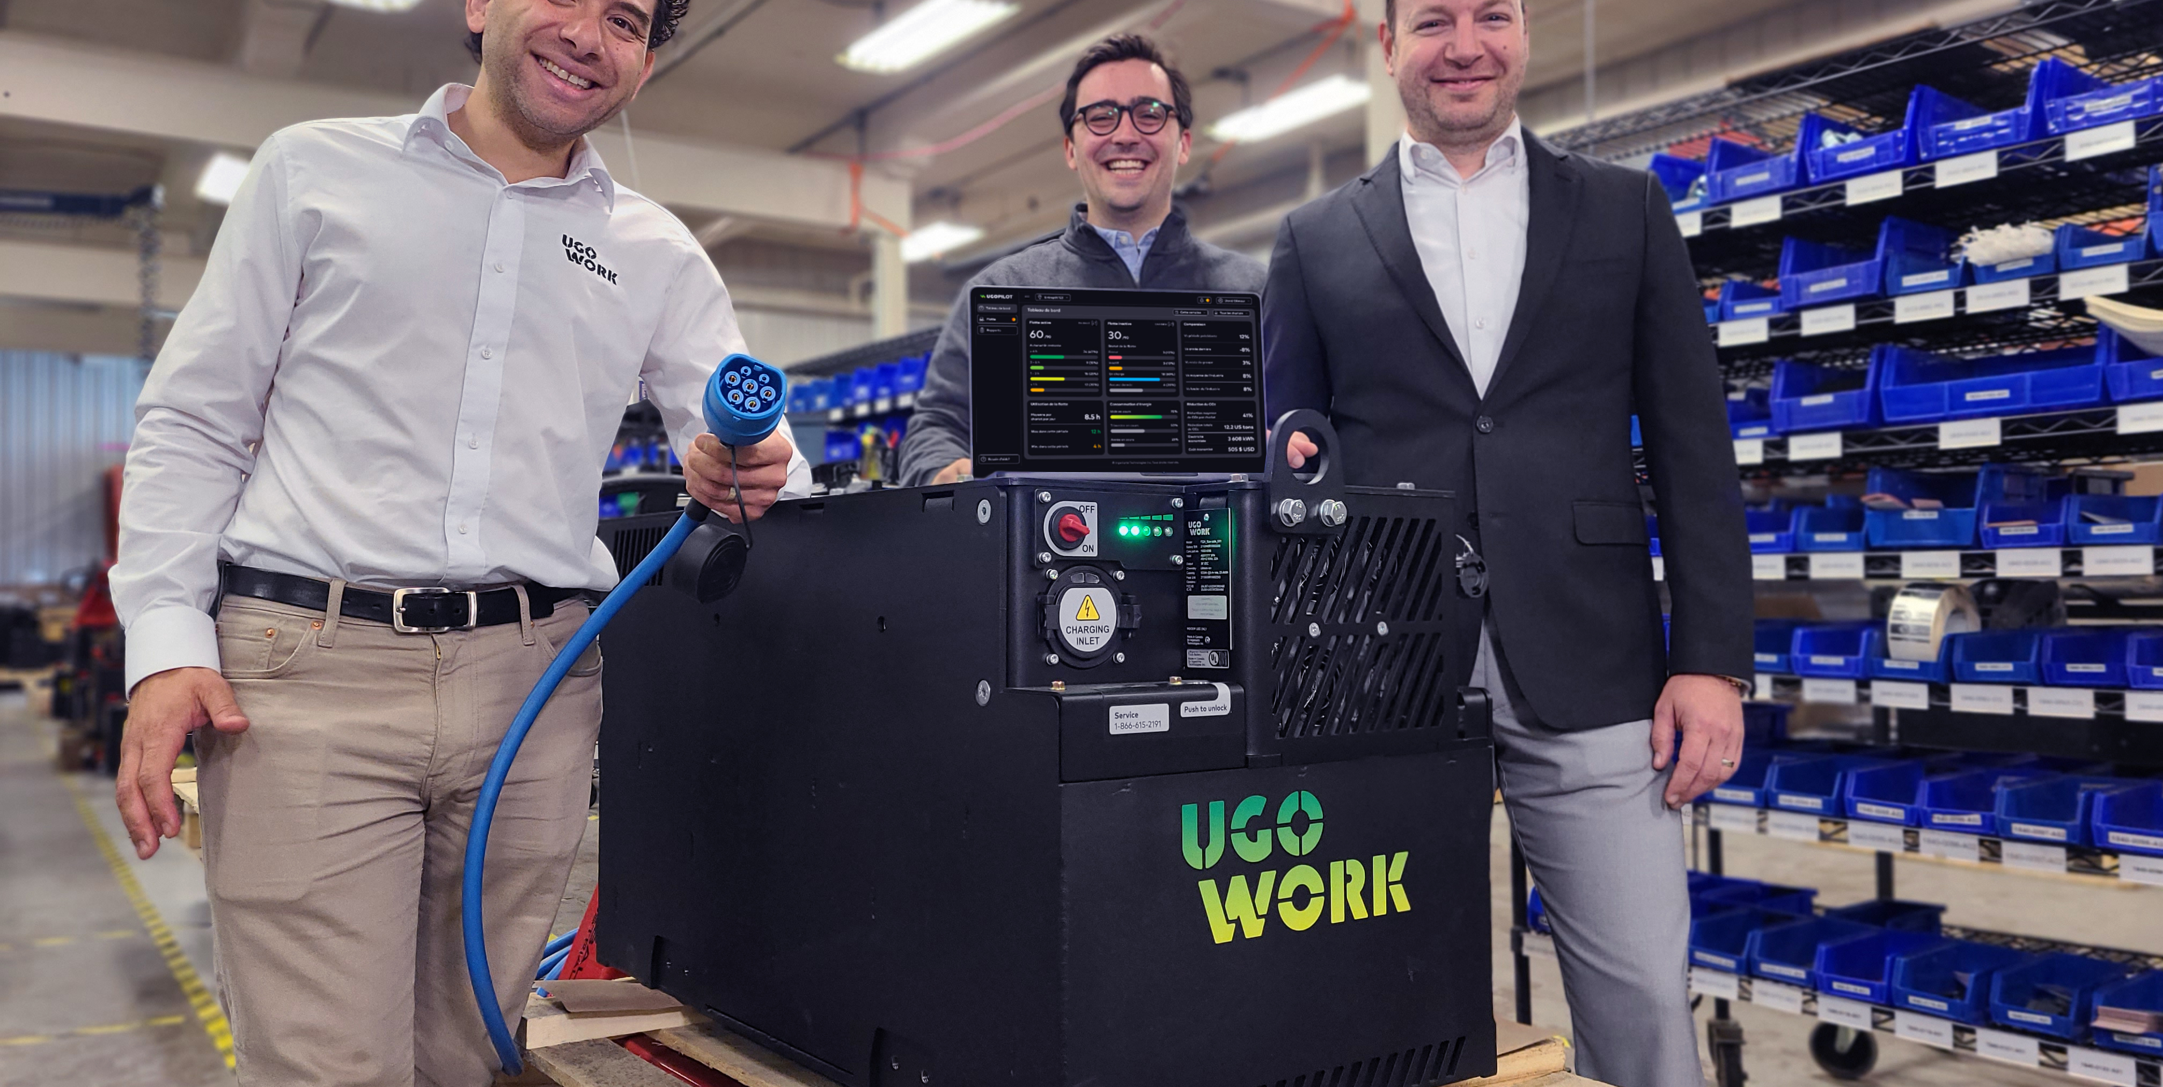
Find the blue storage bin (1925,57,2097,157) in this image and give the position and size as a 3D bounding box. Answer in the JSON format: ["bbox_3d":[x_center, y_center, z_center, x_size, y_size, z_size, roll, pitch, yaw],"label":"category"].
[{"bbox_3d":[1.300,-0.574,2.251,0.277,0.114,0.142,1,-2,-37],"label":"blue storage bin"}]

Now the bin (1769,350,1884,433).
[{"bbox_3d":[1.170,-0.214,2.417,0.277,0.114,0.142,1,-2,-37],"label":"bin"}]

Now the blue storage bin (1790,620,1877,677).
[{"bbox_3d":[1.141,0.160,2.376,0.187,0.070,0.105,1,-2,-37],"label":"blue storage bin"}]

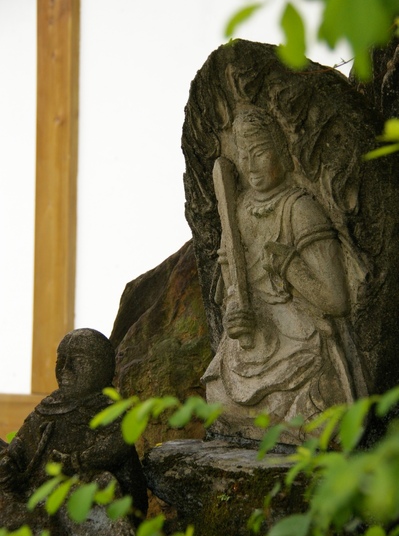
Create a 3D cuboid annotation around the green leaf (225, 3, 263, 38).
[{"bbox_3d":[0.048,-0.269,1.900,0.016,0.051,0.018,45,-6,26],"label":"green leaf"}]

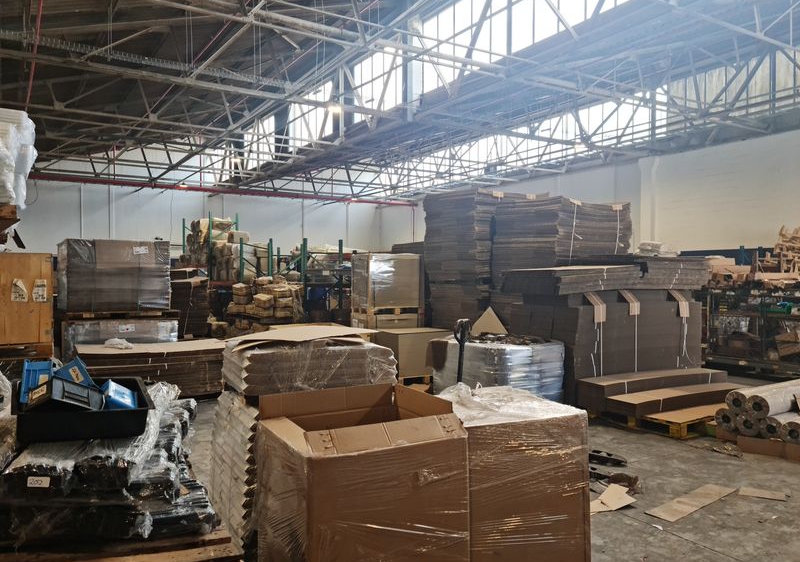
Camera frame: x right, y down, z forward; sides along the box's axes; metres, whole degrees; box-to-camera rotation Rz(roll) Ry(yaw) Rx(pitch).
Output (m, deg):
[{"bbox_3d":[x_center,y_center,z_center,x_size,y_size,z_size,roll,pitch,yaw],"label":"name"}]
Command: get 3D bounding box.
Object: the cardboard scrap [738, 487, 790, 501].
[{"bbox_3d":[2.543,1.500,4.380,0.277,0.016,0.187,0,1,29],"label":"cardboard scrap"}]

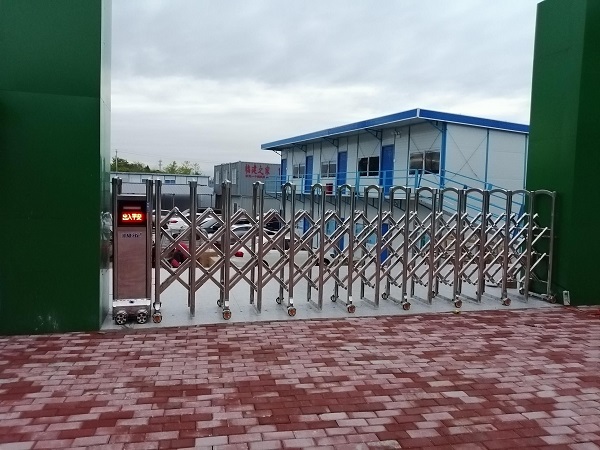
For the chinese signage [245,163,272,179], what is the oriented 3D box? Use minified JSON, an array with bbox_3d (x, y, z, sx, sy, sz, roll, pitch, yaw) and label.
[{"bbox_3d":[-3.336,-4.282,36.193,2.200,1.170,0.100,-1,5,-25],"label":"chinese signage"}]

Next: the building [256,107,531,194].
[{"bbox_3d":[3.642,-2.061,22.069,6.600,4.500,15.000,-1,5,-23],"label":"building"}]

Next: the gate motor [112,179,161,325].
[{"bbox_3d":[-1.916,0.269,5.234,0.410,1.630,0.580,-1,5,-17],"label":"gate motor"}]

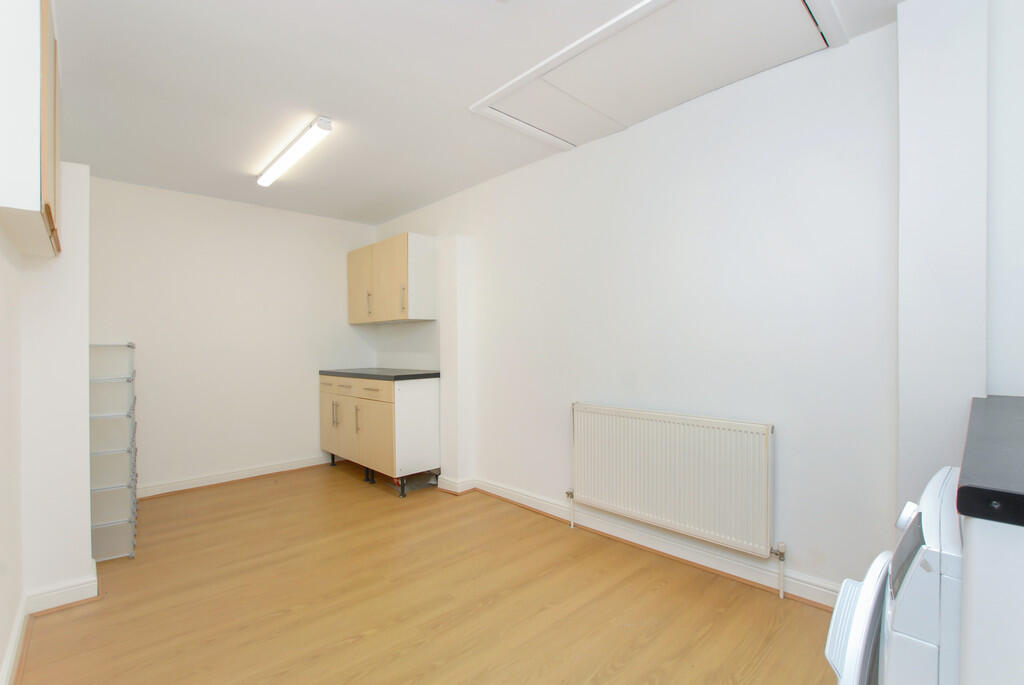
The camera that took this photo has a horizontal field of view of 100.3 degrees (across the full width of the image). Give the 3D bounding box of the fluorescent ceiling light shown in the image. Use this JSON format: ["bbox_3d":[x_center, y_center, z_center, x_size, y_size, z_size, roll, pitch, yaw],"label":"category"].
[{"bbox_3d":[-1.421,-1.181,2.729,1.184,0.070,0.075,-1,0,45],"label":"fluorescent ceiling light"}]

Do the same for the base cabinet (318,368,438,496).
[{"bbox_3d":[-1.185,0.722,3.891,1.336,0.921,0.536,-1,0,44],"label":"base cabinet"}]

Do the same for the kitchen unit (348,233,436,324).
[{"bbox_3d":[-1.155,-0.552,4.052,1.083,0.729,0.293,-1,0,44],"label":"kitchen unit"}]

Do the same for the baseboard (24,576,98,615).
[{"bbox_3d":[-2.011,1.133,1.919,0.228,0.104,0.022,0,0,-43],"label":"baseboard"}]

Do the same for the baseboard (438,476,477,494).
[{"bbox_3d":[-0.438,1.120,3.409,0.238,0.113,0.202,-1,0,44],"label":"baseboard"}]

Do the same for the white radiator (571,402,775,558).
[{"bbox_3d":[0.791,0.669,2.292,1.049,0.599,0.101,-1,0,44],"label":"white radiator"}]

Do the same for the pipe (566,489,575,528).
[{"bbox_3d":[0.371,1.044,2.704,0.045,0.248,0.037,-1,0,44],"label":"pipe"}]

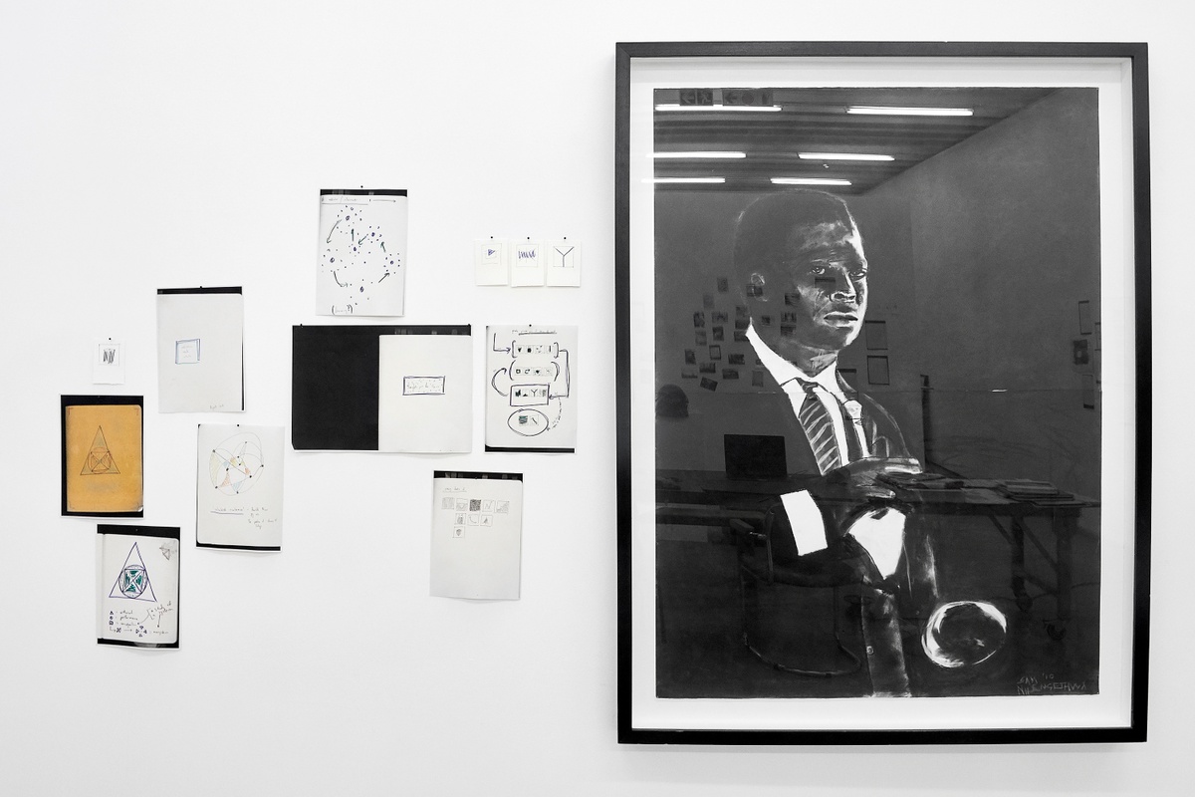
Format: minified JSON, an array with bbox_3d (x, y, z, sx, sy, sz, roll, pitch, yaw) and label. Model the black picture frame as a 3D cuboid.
[{"bbox_3d":[0.646,-0.010,2.022,1.205,1.582,0.065,0,0,2],"label":"black picture frame"}]

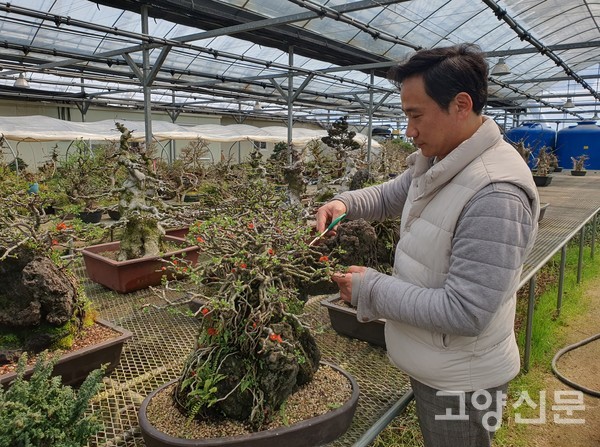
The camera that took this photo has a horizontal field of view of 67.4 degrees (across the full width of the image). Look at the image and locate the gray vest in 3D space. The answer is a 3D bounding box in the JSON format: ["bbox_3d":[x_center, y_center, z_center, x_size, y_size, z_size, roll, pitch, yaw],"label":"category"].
[{"bbox_3d":[0.390,0.050,1.150,0.320,0.620,0.460,2,10,5],"label":"gray vest"}]

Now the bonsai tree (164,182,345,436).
[{"bbox_3d":[-0.149,0.205,1.310,0.510,0.650,0.440,0,10,-6],"label":"bonsai tree"}]

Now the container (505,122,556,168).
[{"bbox_3d":[10.531,-3.205,20.521,2.000,2.600,2.000,6,11,30],"label":"container"}]

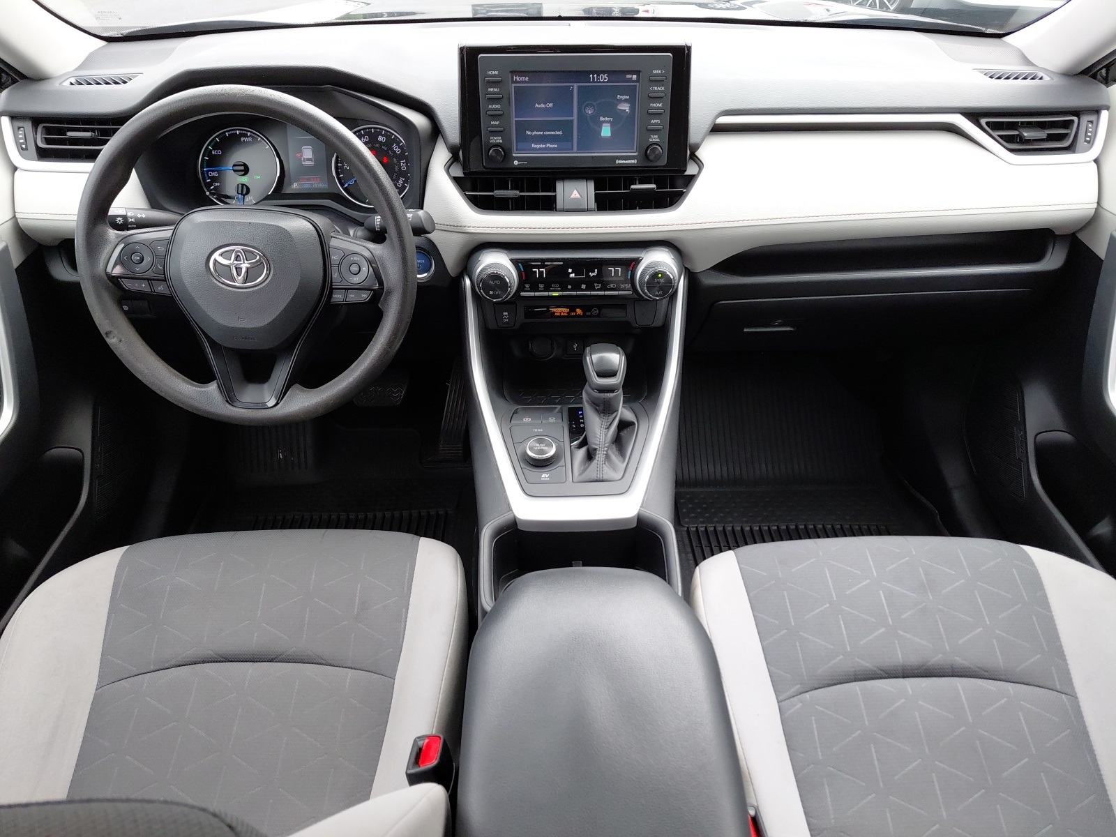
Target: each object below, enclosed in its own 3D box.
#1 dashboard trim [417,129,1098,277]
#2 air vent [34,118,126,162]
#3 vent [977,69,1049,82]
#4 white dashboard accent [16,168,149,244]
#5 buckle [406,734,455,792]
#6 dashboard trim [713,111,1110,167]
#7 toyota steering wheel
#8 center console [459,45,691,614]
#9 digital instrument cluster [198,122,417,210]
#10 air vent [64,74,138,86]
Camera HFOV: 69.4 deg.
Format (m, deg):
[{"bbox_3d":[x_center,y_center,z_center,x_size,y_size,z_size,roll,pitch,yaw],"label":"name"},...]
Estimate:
[{"bbox_3d":[0.279,-0.275,1.014,0.873,0.150,0.130,-1,33,-2],"label":"dashboard trim"},{"bbox_3d":[-0.590,-0.348,1.008,0.130,0.055,0.045,-1,28,-2],"label":"air vent"},{"bbox_3d":[0.618,-0.466,1.095,0.100,0.020,0.042,-1,18,-2],"label":"vent"},{"bbox_3d":[-0.601,-0.267,1.018,0.162,0.090,0.062,-1,28,-2],"label":"white dashboard accent"},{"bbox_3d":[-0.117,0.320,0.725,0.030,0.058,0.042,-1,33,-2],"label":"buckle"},{"bbox_3d":[0.456,-0.355,1.035,0.523,0.065,0.060,-1,28,-2],"label":"dashboard trim"},{"bbox_3d":[-0.342,-0.179,0.902,0.372,0.372,0.080,-1,3,-2],"label":"toyota steering wheel"},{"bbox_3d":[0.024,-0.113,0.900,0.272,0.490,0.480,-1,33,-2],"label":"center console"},{"bbox_3d":[-0.328,-0.327,1.039,0.283,0.118,0.045,-1,15,-2],"label":"digital instrument cluster"},{"bbox_3d":[-0.599,-0.445,1.058,0.100,0.020,0.042,-1,18,-2],"label":"air vent"}]

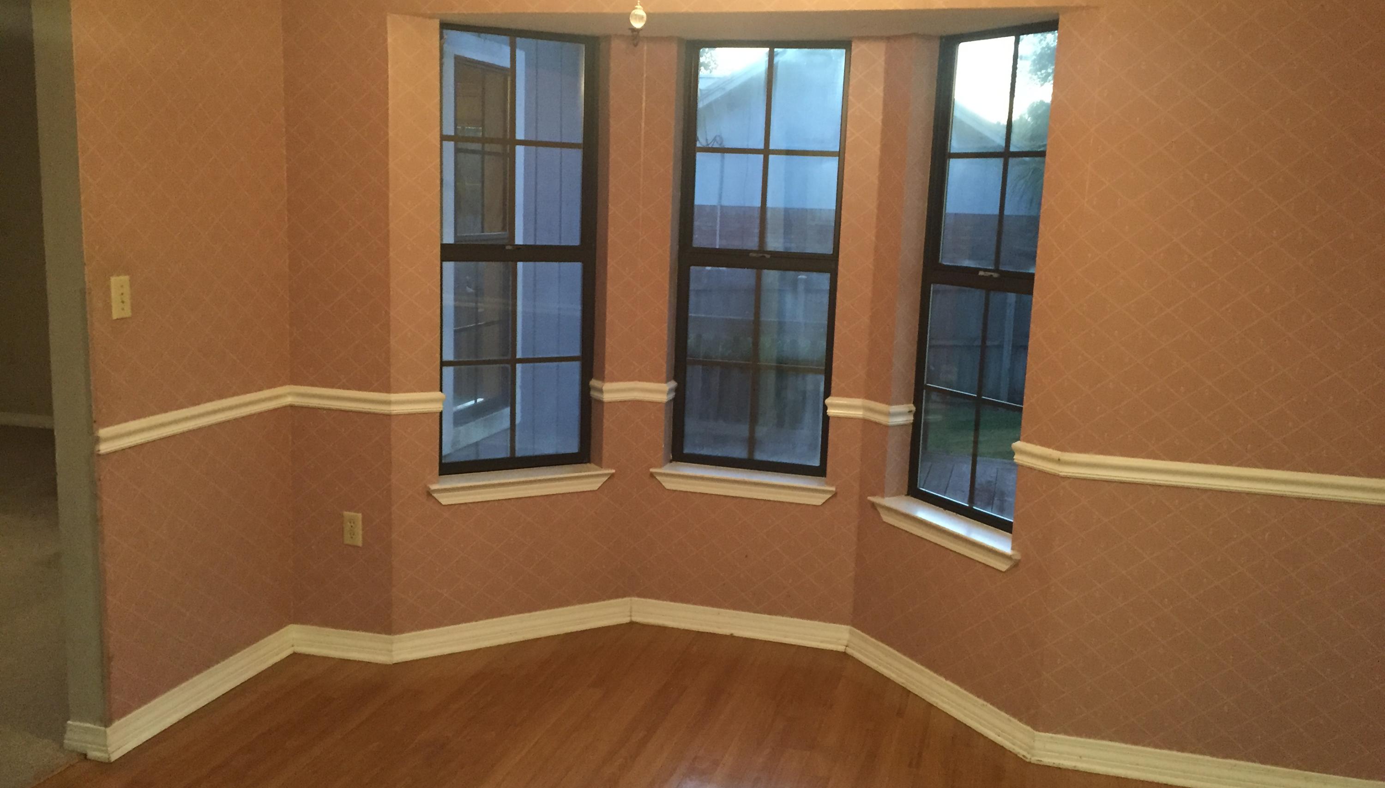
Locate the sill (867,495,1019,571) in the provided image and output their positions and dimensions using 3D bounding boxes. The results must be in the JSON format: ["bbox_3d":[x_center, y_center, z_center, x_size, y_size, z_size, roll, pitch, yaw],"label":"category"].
[{"bbox_3d":[0.829,0.439,3.671,0.135,0.075,0.720,-3,11,-28],"label":"sill"}]

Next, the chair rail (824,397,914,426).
[{"bbox_3d":[0.588,0.052,3.986,0.356,0.070,0.122,9,12,38],"label":"chair rail"}]

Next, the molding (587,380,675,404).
[{"bbox_3d":[-0.208,-0.013,4.204,0.333,0.070,0.121,1,9,-8],"label":"molding"}]

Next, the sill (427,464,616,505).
[{"bbox_3d":[-0.610,0.323,4.067,0.693,0.075,0.135,-4,11,-31],"label":"sill"}]

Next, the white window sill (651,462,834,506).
[{"bbox_3d":[0.189,0.331,4.195,0.677,0.075,0.135,5,10,15],"label":"white window sill"}]

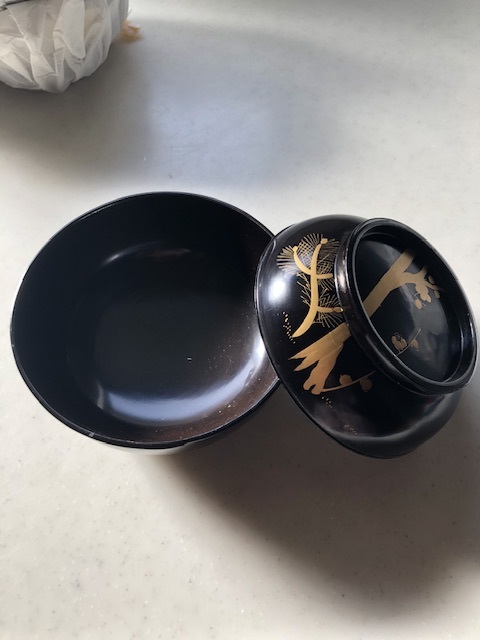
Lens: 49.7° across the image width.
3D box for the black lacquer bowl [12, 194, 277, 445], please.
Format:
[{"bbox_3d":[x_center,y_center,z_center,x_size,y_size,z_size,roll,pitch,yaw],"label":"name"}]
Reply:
[{"bbox_3d":[-0.034,0.007,0.247,0.123,0.060,0.123,0,62,0],"label":"black lacquer bowl"}]

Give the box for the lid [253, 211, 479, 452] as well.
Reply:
[{"bbox_3d":[0.065,-0.002,0.230,0.118,0.036,0.118,18,57,-29],"label":"lid"}]

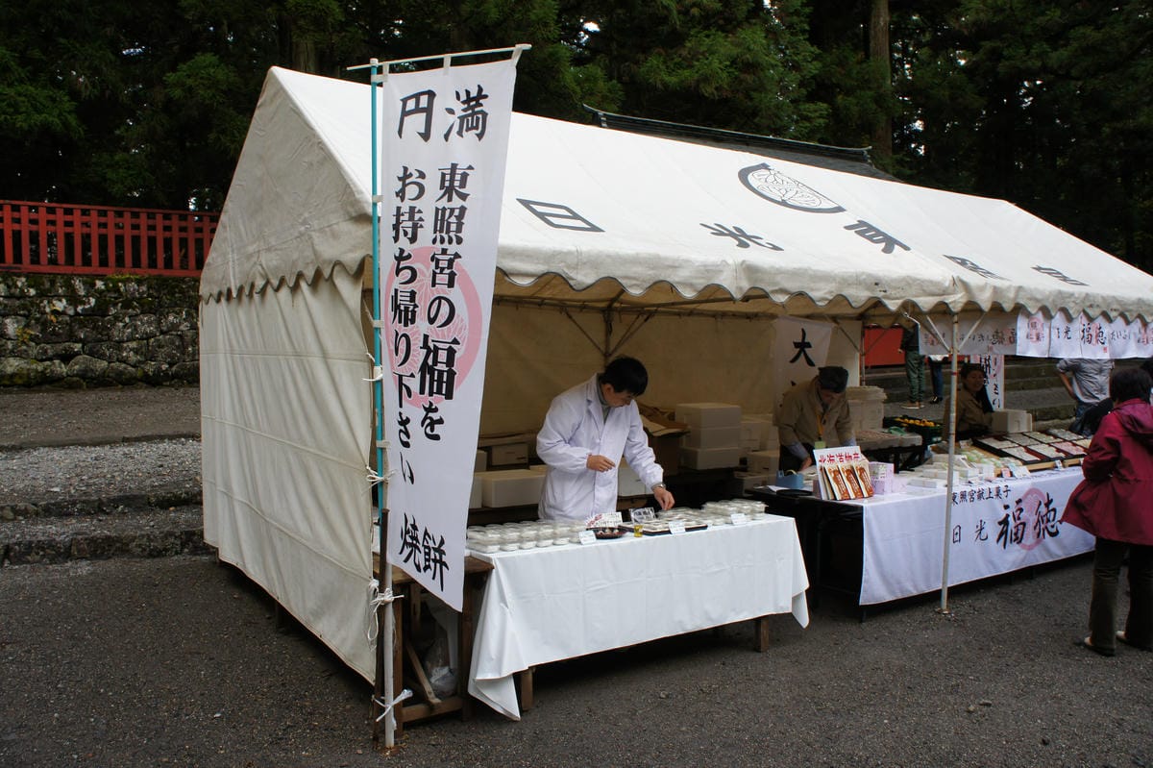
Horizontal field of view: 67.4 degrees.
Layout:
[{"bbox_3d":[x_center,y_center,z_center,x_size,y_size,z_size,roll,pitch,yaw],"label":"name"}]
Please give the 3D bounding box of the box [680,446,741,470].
[{"bbox_3d":[1.215,0.672,8.074,0.485,0.178,0.345,-1,4,-33],"label":"box"}]

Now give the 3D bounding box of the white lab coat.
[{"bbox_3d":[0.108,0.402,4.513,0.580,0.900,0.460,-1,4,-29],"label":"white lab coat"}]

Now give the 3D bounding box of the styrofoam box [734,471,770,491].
[{"bbox_3d":[1.398,0.808,6.958,0.280,0.150,0.220,-2,3,-30],"label":"styrofoam box"}]

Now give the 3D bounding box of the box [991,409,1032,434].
[{"bbox_3d":[3.754,0.330,7.477,0.316,0.160,0.148,-1,4,-33],"label":"box"}]

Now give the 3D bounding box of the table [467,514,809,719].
[{"bbox_3d":[0.329,1.102,4.545,1.860,0.710,0.530,-2,3,-29],"label":"table"}]

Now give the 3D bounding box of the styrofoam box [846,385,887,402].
[{"bbox_3d":[2.848,0.103,8.645,0.300,0.120,0.320,-2,3,-30],"label":"styrofoam box"}]

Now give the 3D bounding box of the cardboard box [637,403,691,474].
[{"bbox_3d":[0.707,0.474,7.356,0.450,0.520,0.400,-1,4,-33],"label":"cardboard box"}]

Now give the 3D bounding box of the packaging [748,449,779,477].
[{"bbox_3d":[1.568,0.644,7.150,0.190,0.150,0.250,-2,3,-32],"label":"packaging"}]

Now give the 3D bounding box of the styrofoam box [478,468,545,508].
[{"bbox_3d":[-0.458,0.733,6.095,0.480,0.178,0.360,-1,4,-33],"label":"styrofoam box"}]

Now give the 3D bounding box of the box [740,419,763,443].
[{"bbox_3d":[1.468,0.389,7.147,0.190,0.150,0.250,-2,3,-32],"label":"box"}]

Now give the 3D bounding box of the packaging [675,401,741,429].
[{"bbox_3d":[1.251,0.305,8.135,0.484,0.191,0.355,-1,4,-33],"label":"packaging"}]

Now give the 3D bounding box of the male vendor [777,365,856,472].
[{"bbox_3d":[1.675,0.601,6.060,0.530,1.380,0.500,0,4,-20],"label":"male vendor"}]

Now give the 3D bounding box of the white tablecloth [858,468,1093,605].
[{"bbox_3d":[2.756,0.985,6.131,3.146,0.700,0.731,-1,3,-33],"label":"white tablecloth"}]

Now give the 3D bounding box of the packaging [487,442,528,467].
[{"bbox_3d":[-0.471,0.480,5.951,0.270,0.150,0.190,-2,3,-30],"label":"packaging"}]

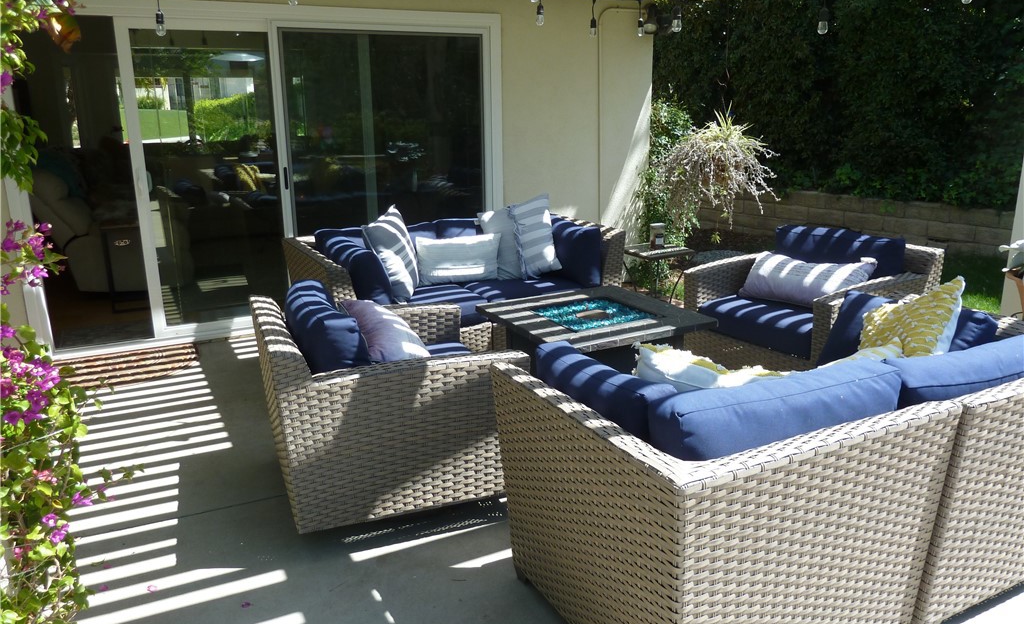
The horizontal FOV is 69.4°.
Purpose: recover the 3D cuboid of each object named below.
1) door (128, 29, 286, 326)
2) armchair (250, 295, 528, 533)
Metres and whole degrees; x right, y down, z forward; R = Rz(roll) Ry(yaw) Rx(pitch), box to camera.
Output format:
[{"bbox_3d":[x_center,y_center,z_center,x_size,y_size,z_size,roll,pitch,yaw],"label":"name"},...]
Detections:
[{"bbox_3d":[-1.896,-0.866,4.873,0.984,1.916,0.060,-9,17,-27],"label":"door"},{"bbox_3d":[-0.523,0.326,2.938,0.870,0.700,0.870,-7,16,-20],"label":"armchair"}]

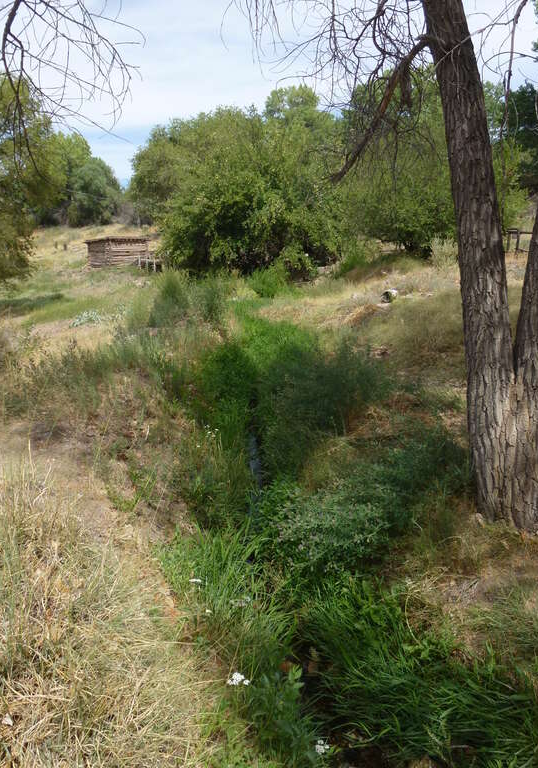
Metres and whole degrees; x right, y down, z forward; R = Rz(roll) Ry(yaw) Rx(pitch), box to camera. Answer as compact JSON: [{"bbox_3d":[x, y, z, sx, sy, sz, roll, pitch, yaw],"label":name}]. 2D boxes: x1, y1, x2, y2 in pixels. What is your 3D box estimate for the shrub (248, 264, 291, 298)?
[{"bbox_3d":[0.015,-3.076,16.000,1.322,1.006,1.256,0,15,0],"label":"shrub"}]

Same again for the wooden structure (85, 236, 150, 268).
[{"bbox_3d":[-9.793,-8.552,34.500,2.636,1.902,2.929,14,20,42],"label":"wooden structure"}]

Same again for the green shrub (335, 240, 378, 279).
[{"bbox_3d":[2.680,-3.852,16.500,1.363,1.147,1.295,0,15,0],"label":"green shrub"}]

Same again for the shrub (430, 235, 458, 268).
[{"bbox_3d":[6.097,-4.564,18.500,1.042,1.080,0.990,0,15,0],"label":"shrub"}]

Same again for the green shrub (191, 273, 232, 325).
[{"bbox_3d":[-1.166,-1.727,10.800,0.811,1.047,0.771,0,15,0],"label":"green shrub"}]

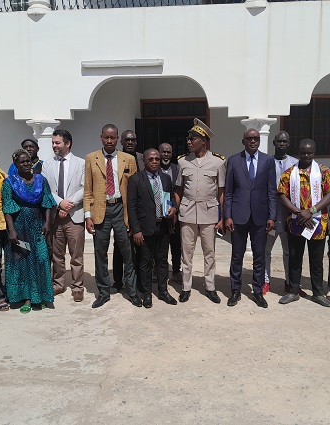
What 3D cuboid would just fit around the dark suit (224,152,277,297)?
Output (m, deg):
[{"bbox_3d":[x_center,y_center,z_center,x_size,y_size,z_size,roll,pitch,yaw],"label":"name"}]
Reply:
[{"bbox_3d":[0.881,0.117,4.382,0.520,1.517,0.310,0,6,8],"label":"dark suit"}]

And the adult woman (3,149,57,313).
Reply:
[{"bbox_3d":[-1.339,0.171,4.234,0.522,1.581,0.400,-2,5,-19],"label":"adult woman"}]

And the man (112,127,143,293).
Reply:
[{"bbox_3d":[-0.413,-0.014,4.893,0.493,1.835,0.360,0,5,-6],"label":"man"}]

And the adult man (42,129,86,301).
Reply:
[{"bbox_3d":[-1.079,0.030,4.590,0.490,1.824,0.350,-1,6,-7],"label":"adult man"}]

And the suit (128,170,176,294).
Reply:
[{"bbox_3d":[-0.125,0.219,4.384,0.511,1.298,0.330,-1,5,-16],"label":"suit"}]

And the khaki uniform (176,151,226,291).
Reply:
[{"bbox_3d":[0.388,0.102,4.536,0.531,1.512,0.320,0,5,5],"label":"khaki uniform"}]

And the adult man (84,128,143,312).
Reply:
[{"bbox_3d":[-0.534,0.027,4.384,0.583,1.842,0.370,0,5,-6],"label":"adult man"}]

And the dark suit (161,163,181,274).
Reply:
[{"bbox_3d":[0.044,0.092,5.344,0.500,1.431,0.300,0,6,0],"label":"dark suit"}]

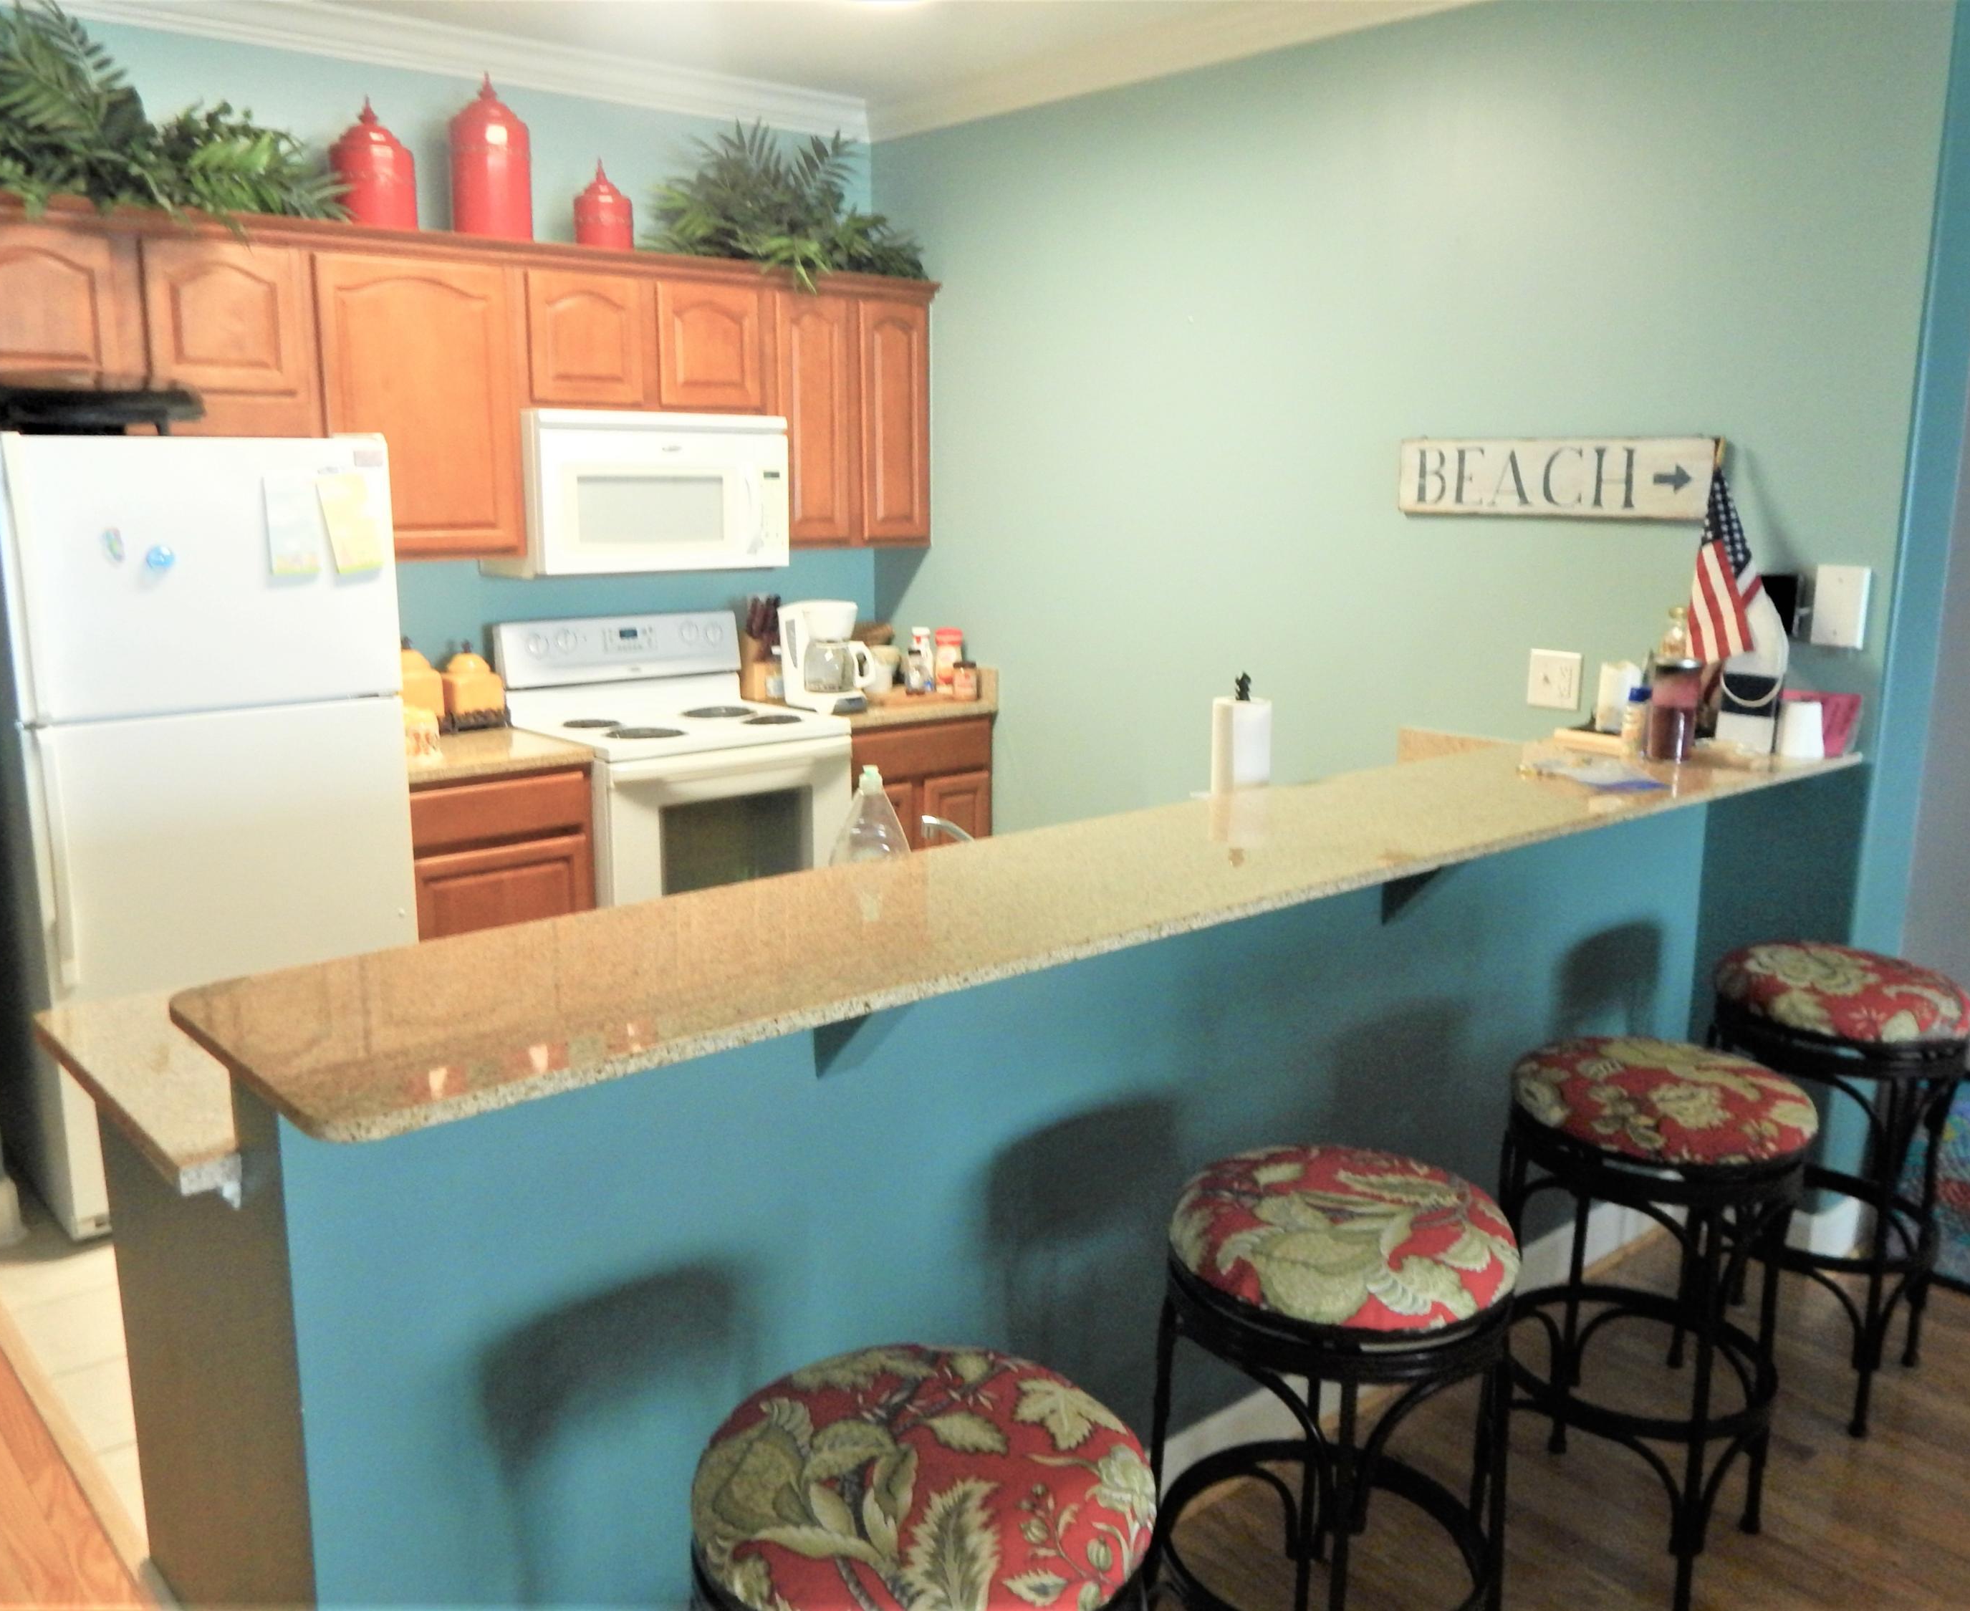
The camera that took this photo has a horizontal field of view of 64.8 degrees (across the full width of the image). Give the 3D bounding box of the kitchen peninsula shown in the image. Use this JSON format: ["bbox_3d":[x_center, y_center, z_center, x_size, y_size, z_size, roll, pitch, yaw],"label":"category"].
[{"bbox_3d":[0.242,0.529,2.536,2.858,1.065,1.000,-9,15,-41],"label":"kitchen peninsula"}]

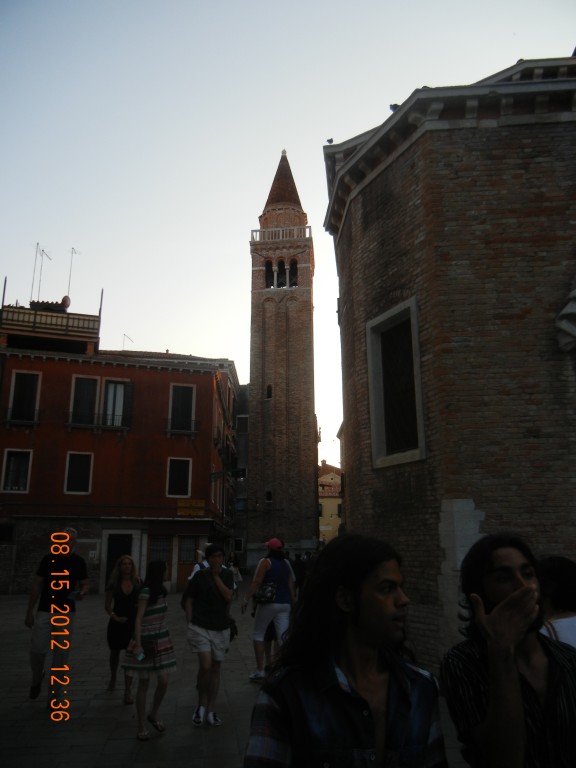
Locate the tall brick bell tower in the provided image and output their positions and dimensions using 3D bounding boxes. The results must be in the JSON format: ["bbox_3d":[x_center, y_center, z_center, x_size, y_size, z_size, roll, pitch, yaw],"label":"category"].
[{"bbox_3d":[-0.233,-3.443,56.365,5.200,36.480,5.200,-1,-14,7],"label":"tall brick bell tower"}]

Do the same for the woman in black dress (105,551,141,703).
[{"bbox_3d":[-1.982,2.895,7.970,0.460,1.630,0.420,4,-14,-14],"label":"woman in black dress"}]

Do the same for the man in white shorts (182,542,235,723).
[{"bbox_3d":[-0.820,2.517,6.782,0.560,1.735,0.420,2,-14,-8],"label":"man in white shorts"}]

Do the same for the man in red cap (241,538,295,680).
[{"bbox_3d":[-0.269,2.928,8.745,0.660,1.750,0.480,5,-14,-17],"label":"man in red cap"}]

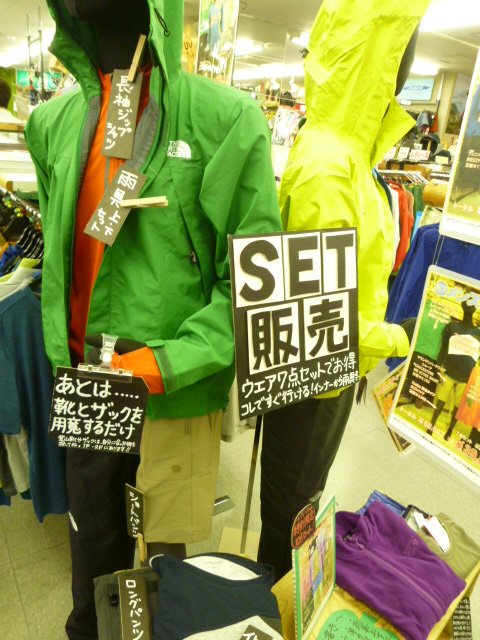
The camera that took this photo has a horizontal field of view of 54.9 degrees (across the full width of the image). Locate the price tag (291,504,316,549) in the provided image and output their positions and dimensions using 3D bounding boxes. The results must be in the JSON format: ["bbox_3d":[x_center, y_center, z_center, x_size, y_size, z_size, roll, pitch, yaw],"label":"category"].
[{"bbox_3d":[0.146,0.469,1.050,0.005,0.094,0.112,8,21,35],"label":"price tag"}]

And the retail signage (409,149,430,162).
[{"bbox_3d":[1.478,-1.358,3.800,0.160,0.082,0.008,10,16,16],"label":"retail signage"}]

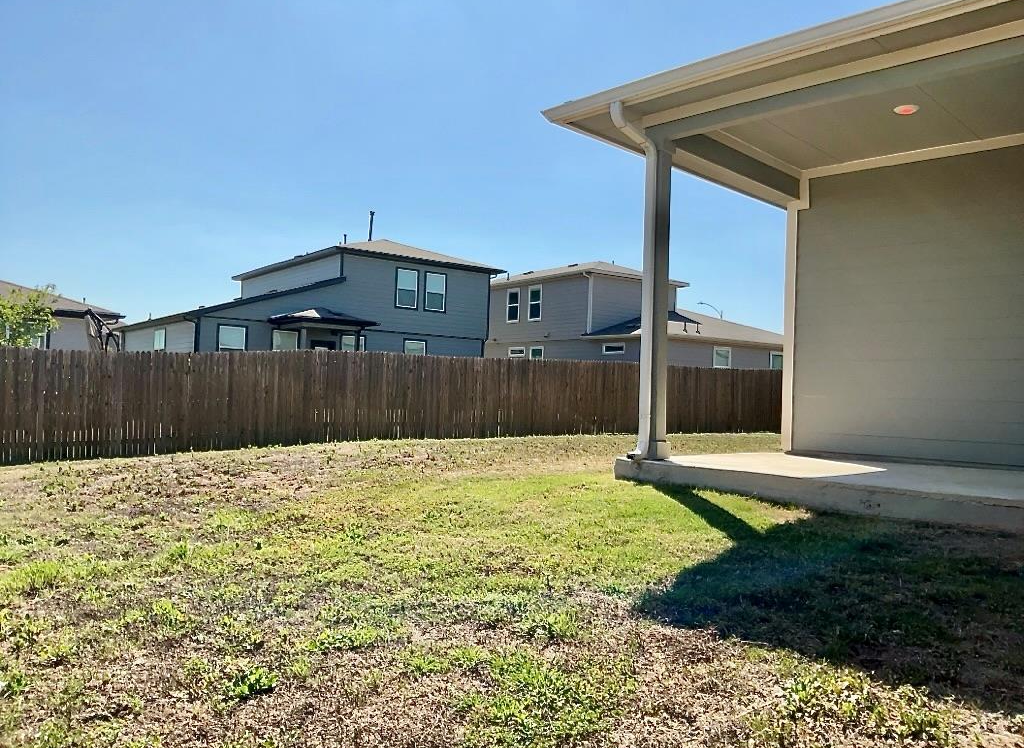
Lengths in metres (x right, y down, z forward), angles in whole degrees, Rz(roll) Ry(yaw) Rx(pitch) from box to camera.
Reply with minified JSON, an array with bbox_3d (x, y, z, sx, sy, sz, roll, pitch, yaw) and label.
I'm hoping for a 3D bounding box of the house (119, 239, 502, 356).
[{"bbox_3d":[-8.832,-2.471,35.273,13.200,7.230,15.000,3,-1,-37],"label":"house"}]

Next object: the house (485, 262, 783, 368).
[{"bbox_3d":[5.508,-2.044,43.684,12.400,7.100,18.000,3,-1,-33],"label":"house"}]

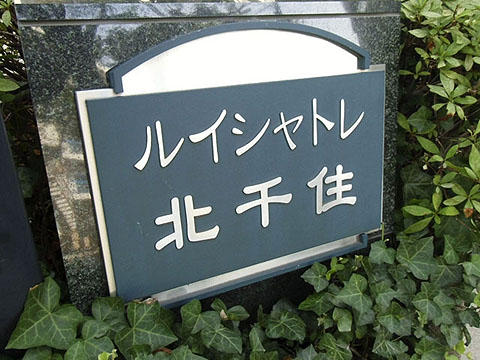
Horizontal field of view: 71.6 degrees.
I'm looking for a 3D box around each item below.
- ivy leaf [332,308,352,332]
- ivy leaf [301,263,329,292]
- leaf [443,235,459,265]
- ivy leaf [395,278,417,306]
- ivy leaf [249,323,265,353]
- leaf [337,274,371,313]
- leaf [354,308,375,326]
[{"bbox_3d":[0.199,0.272,0.645,0.036,0.046,0.011,-5,-30,1],"label":"ivy leaf"},{"bbox_3d":[0.144,0.189,0.645,0.051,0.058,0.012,-6,-26,-1],"label":"ivy leaf"},{"bbox_3d":[0.474,0.157,0.750,0.036,0.067,0.015,5,-17,30],"label":"leaf"},{"bbox_3d":[0.351,0.238,0.705,0.046,0.059,0.013,-4,-28,7],"label":"ivy leaf"},{"bbox_3d":[0.029,0.274,0.575,0.024,0.048,0.010,-10,-30,7],"label":"ivy leaf"},{"bbox_3d":[0.216,0.214,0.628,0.071,0.075,0.019,-5,-11,0],"label":"leaf"},{"bbox_3d":[0.246,0.272,0.658,0.043,0.044,0.012,-5,-13,0],"label":"leaf"}]

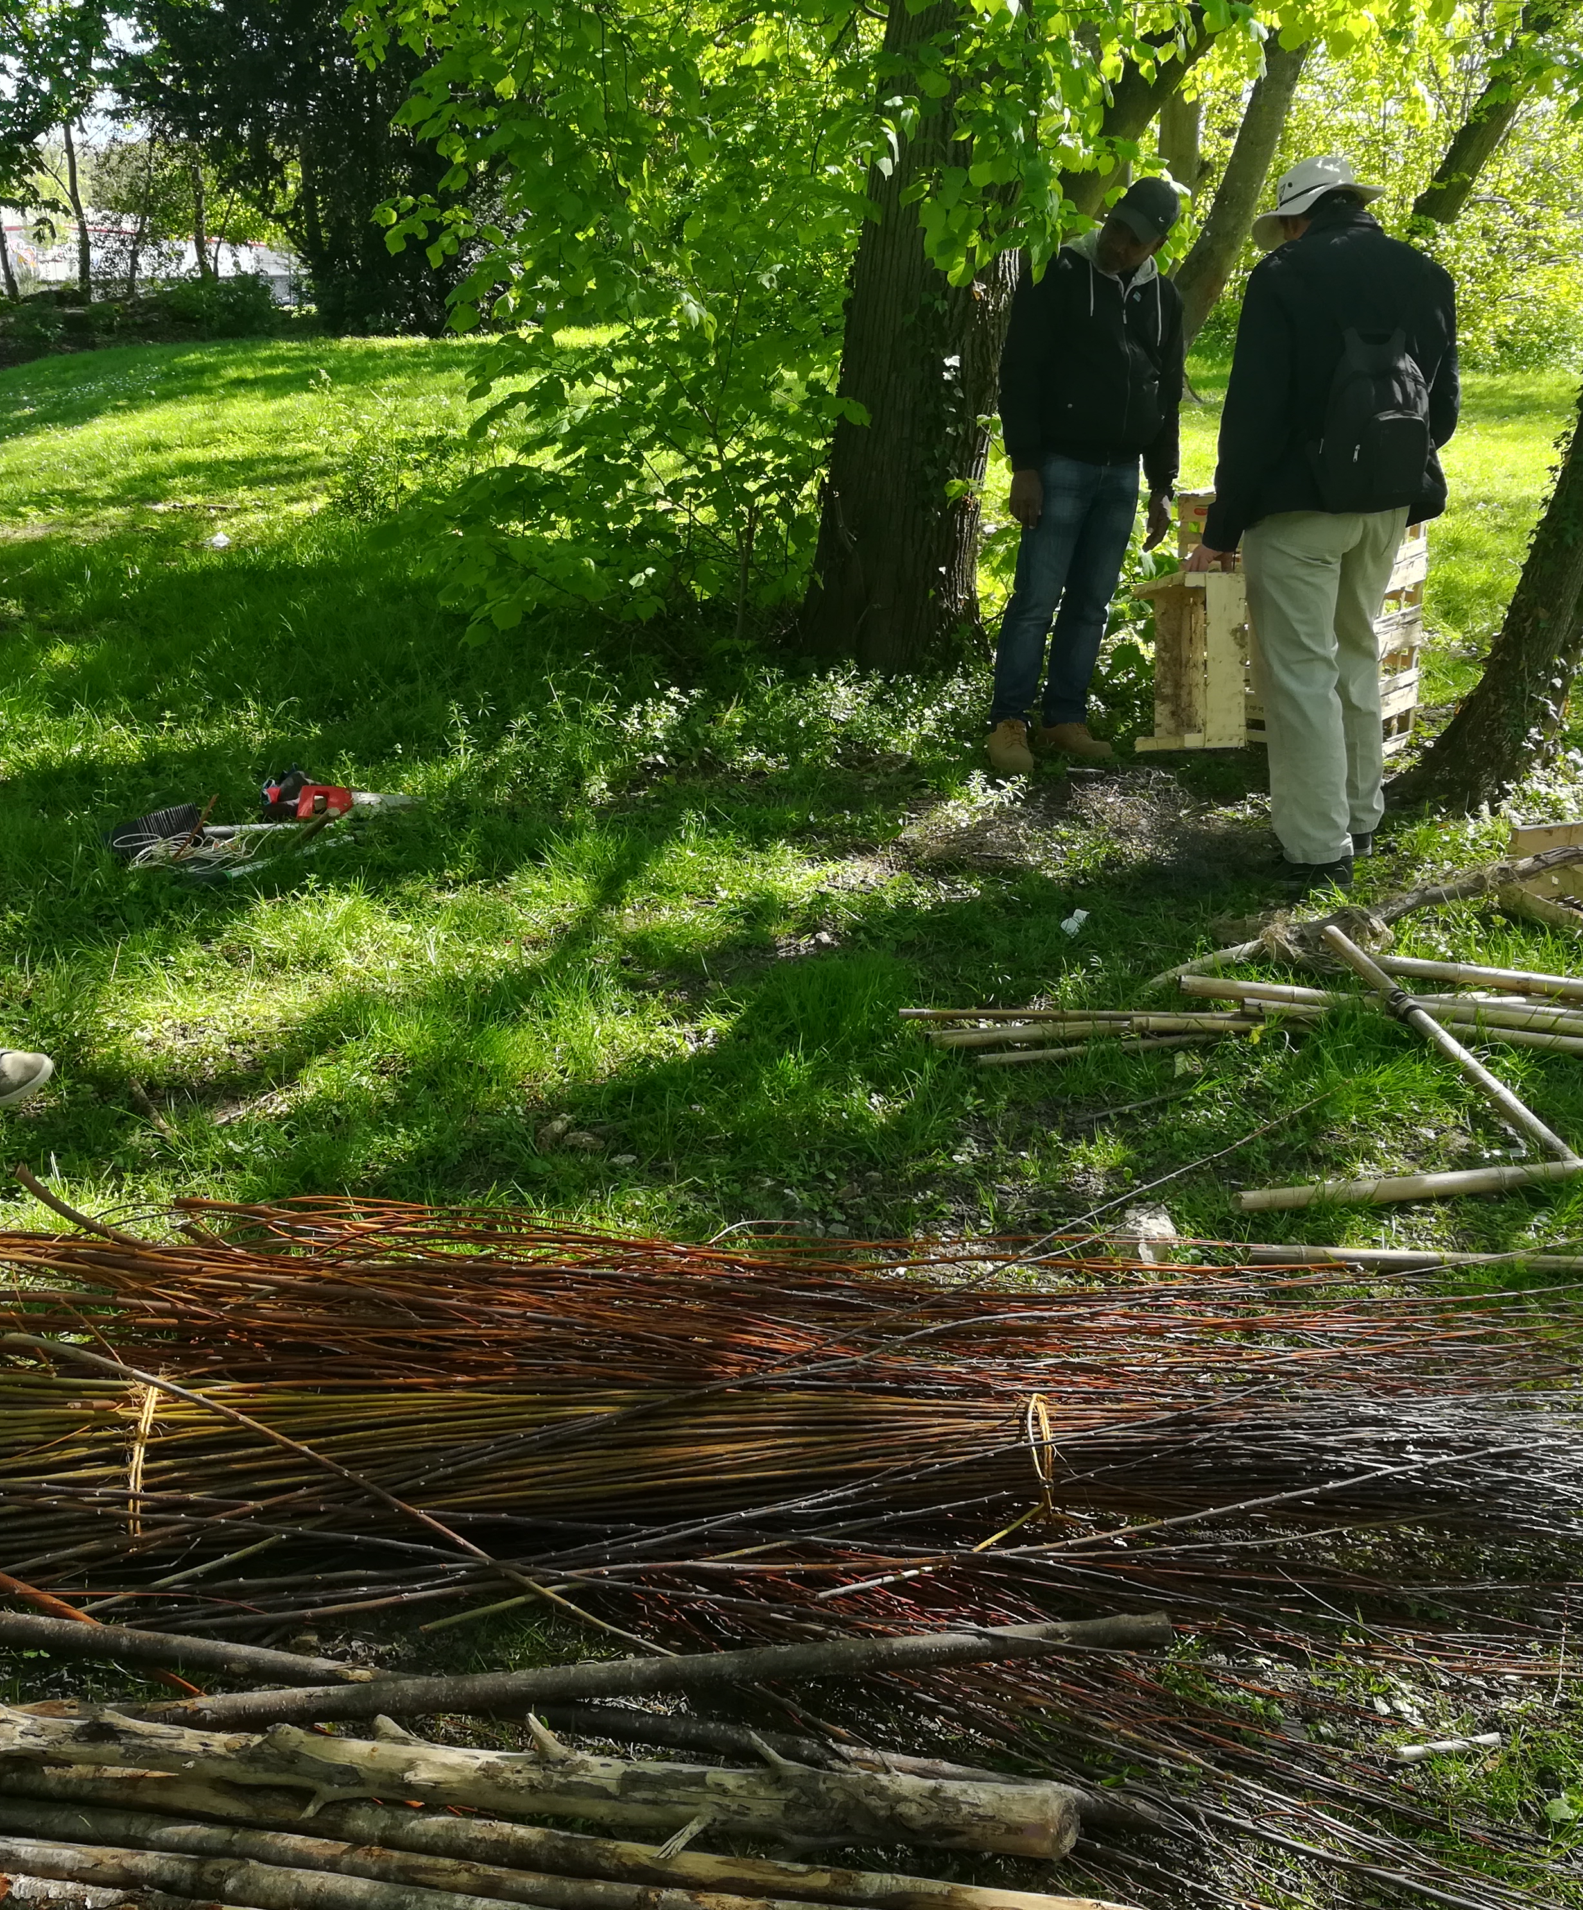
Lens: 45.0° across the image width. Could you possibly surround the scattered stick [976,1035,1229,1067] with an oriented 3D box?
[{"bbox_3d":[0.652,0.193,3.955,0.559,0.024,0.024,-5,21,-12],"label":"scattered stick"}]

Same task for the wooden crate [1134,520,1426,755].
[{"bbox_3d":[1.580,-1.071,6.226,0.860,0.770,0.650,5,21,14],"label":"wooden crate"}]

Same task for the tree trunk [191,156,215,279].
[{"bbox_3d":[-6.883,-8.630,22.395,0.160,1.750,0.160,0,21,0],"label":"tree trunk"}]

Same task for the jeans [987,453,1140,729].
[{"bbox_3d":[0.865,-1.149,6.067,0.420,0.900,0.290,-7,22,-18],"label":"jeans"}]

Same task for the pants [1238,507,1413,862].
[{"bbox_3d":[1.410,-0.713,5.003,0.390,0.950,0.320,-9,23,-23],"label":"pants"}]

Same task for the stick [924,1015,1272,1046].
[{"bbox_3d":[0.650,0.161,4.013,0.734,0.032,0.032,-2,21,-5],"label":"stick"}]

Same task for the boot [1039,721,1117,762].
[{"bbox_3d":[0.925,-0.719,6.231,0.290,0.130,0.110,14,25,33],"label":"boot"}]

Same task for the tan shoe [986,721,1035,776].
[{"bbox_3d":[0.708,-0.666,6.090,0.110,0.130,0.290,-2,21,-5],"label":"tan shoe"}]

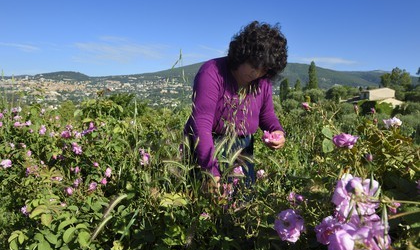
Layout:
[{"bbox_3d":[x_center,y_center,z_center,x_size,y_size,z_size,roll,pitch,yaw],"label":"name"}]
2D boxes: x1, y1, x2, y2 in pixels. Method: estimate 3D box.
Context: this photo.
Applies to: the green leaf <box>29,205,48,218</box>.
[{"bbox_3d":[-0.503,0.256,0.820,0.029,0.009,0.053,24,27,20],"label":"green leaf"}]

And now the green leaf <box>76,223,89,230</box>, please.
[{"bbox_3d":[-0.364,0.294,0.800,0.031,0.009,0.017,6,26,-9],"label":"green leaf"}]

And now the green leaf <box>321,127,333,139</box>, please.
[{"bbox_3d":[0.379,0.029,0.900,0.043,0.030,0.009,47,7,25],"label":"green leaf"}]

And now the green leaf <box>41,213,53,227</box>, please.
[{"bbox_3d":[-0.562,0.329,0.966,0.037,0.043,0.012,-18,-22,-7],"label":"green leaf"}]

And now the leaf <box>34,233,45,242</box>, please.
[{"bbox_3d":[-0.538,0.355,0.883,0.035,0.012,0.023,10,50,16],"label":"leaf"}]

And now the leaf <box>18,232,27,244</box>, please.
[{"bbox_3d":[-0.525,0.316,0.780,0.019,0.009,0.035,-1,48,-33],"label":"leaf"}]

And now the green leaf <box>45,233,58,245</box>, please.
[{"bbox_3d":[-0.500,0.357,0.883,0.059,0.021,0.012,30,-33,10],"label":"green leaf"}]

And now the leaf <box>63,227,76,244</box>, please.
[{"bbox_3d":[-0.441,0.343,0.877,0.041,0.051,0.012,22,-16,36],"label":"leaf"}]

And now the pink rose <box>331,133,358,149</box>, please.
[{"bbox_3d":[0.406,0.050,0.840,0.073,0.045,0.068,2,5,21],"label":"pink rose"}]

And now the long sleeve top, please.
[{"bbox_3d":[0.113,-0.037,1.400,0.460,0.560,0.400,-2,17,-24],"label":"long sleeve top"}]

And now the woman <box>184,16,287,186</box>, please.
[{"bbox_3d":[0.125,0.135,1.530,0.580,1.330,0.550,-2,6,-25],"label":"woman"}]

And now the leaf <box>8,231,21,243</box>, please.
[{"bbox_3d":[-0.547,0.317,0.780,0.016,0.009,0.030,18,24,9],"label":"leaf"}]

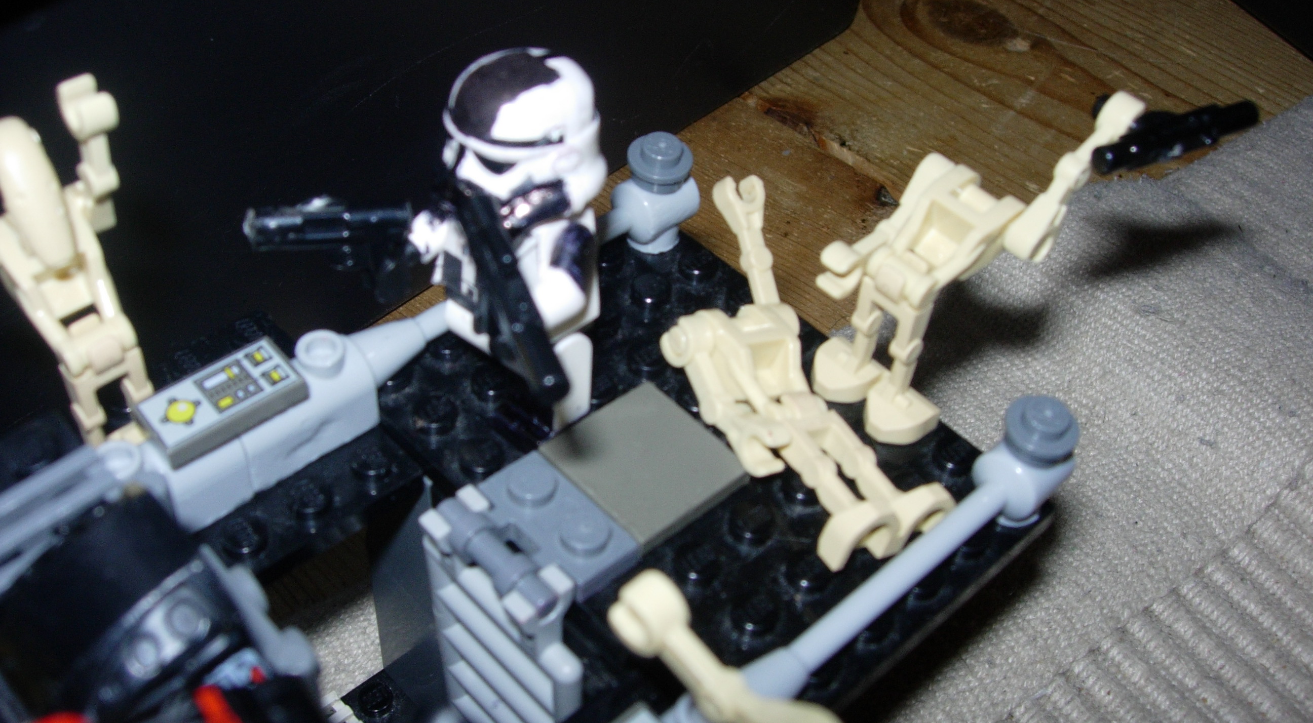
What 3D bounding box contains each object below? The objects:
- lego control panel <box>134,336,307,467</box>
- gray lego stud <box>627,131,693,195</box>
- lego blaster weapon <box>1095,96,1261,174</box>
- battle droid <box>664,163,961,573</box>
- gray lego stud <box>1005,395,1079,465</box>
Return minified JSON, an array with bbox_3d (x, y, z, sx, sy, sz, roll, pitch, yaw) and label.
[{"bbox_3d":[-0.044,0.004,0.146,0.016,0.003,0.008,-30,56,-32],"label":"lego control panel"},{"bbox_3d":[0.001,-0.024,0.173,0.008,0.005,0.008,3,45,-3],"label":"gray lego stud"},{"bbox_3d":[0.053,-0.025,0.152,0.019,0.004,0.011,-18,52,-14],"label":"lego blaster weapon"},{"bbox_3d":[0.013,0.001,0.155,0.017,0.017,0.045,-18,50,-23],"label":"battle droid"},{"bbox_3d":[0.039,0.007,0.148,0.008,0.005,0.008,3,45,-3],"label":"gray lego stud"}]

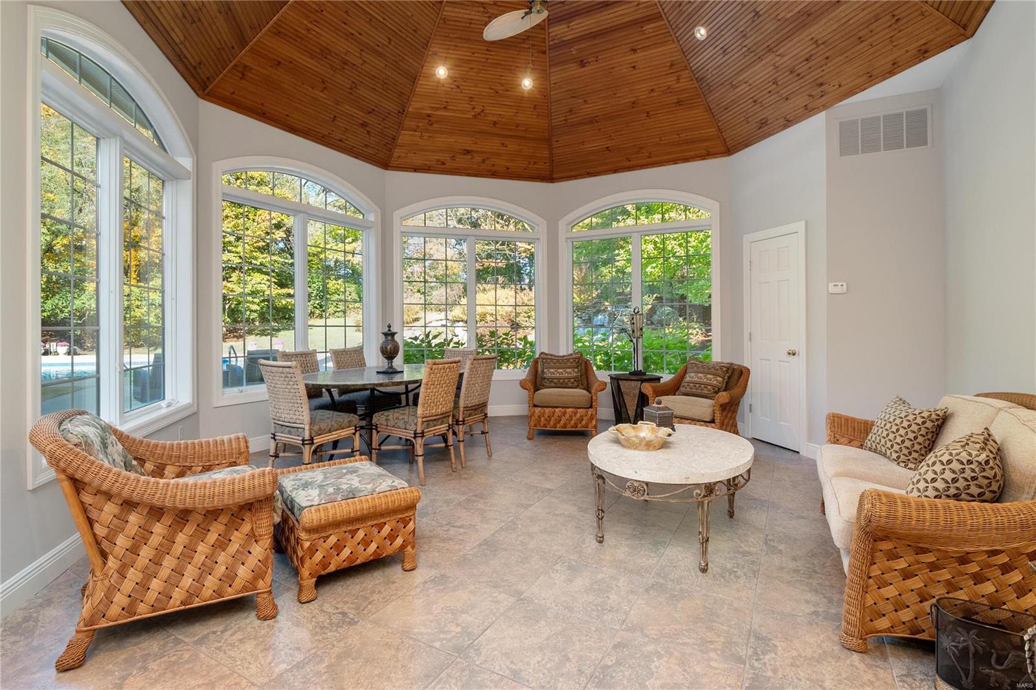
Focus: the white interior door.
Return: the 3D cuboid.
[{"bbox_3d":[2.537,-0.037,4.535,0.050,2.031,0.597,-1,2,-16],"label":"white interior door"}]

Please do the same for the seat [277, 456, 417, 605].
[{"bbox_3d":[-0.885,0.879,2.326,0.540,0.430,0.700,-1,3,-33],"label":"seat"}]

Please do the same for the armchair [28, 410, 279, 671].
[{"bbox_3d":[-1.536,0.697,1.979,0.890,0.820,0.880,-1,3,-30],"label":"armchair"}]

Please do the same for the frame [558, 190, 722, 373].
[{"bbox_3d":[1.434,-0.707,5.677,1.946,2.300,0.120,1,3,28],"label":"frame"}]

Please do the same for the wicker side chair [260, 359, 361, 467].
[{"bbox_3d":[-1.575,0.567,3.506,0.450,0.934,0.598,1,3,23],"label":"wicker side chair"}]

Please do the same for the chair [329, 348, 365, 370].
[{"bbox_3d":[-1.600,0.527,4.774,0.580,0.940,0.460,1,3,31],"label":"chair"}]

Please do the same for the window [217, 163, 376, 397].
[{"bbox_3d":[-2.180,-0.666,4.827,0.130,2.370,1.900,1,3,30],"label":"window"}]

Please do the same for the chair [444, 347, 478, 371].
[{"bbox_3d":[-0.746,0.530,4.685,0.460,0.940,0.580,1,3,31],"label":"chair"}]

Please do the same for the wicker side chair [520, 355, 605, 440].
[{"bbox_3d":[0.513,0.558,5.094,0.880,0.830,0.880,0,2,7],"label":"wicker side chair"}]

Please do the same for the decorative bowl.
[{"bbox_3d":[0.709,0.523,2.643,0.370,0.100,0.350,1,2,14],"label":"decorative bowl"}]

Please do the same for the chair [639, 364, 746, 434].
[{"bbox_3d":[1.774,0.589,4.392,0.880,0.830,0.880,-2,3,-36],"label":"chair"}]

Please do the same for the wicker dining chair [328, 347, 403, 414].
[{"bbox_3d":[-1.576,0.516,4.769,0.598,0.934,0.450,2,3,32],"label":"wicker dining chair"}]

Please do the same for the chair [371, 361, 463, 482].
[{"bbox_3d":[-0.794,0.562,3.661,0.598,0.934,0.450,2,3,31],"label":"chair"}]

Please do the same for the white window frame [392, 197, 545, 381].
[{"bbox_3d":[-0.580,-0.710,5.946,1.970,2.361,0.120,0,2,-13],"label":"white window frame"}]

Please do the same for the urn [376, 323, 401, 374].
[{"bbox_3d":[-1.180,0.033,4.185,0.190,0.445,0.190,0,2,0],"label":"urn"}]

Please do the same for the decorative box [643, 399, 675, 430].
[{"bbox_3d":[0.924,0.452,3.041,0.145,0.210,0.145,-1,3,-22],"label":"decorative box"}]

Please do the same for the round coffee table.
[{"bbox_3d":[0.892,0.830,2.708,0.870,0.498,1.200,1,3,33],"label":"round coffee table"}]

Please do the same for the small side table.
[{"bbox_3d":[1.349,0.668,5.181,0.570,0.625,0.540,1,2,25],"label":"small side table"}]

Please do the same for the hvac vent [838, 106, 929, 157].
[{"bbox_3d":[2.967,-1.728,3.751,0.635,0.340,0.030,1,3,27],"label":"hvac vent"}]

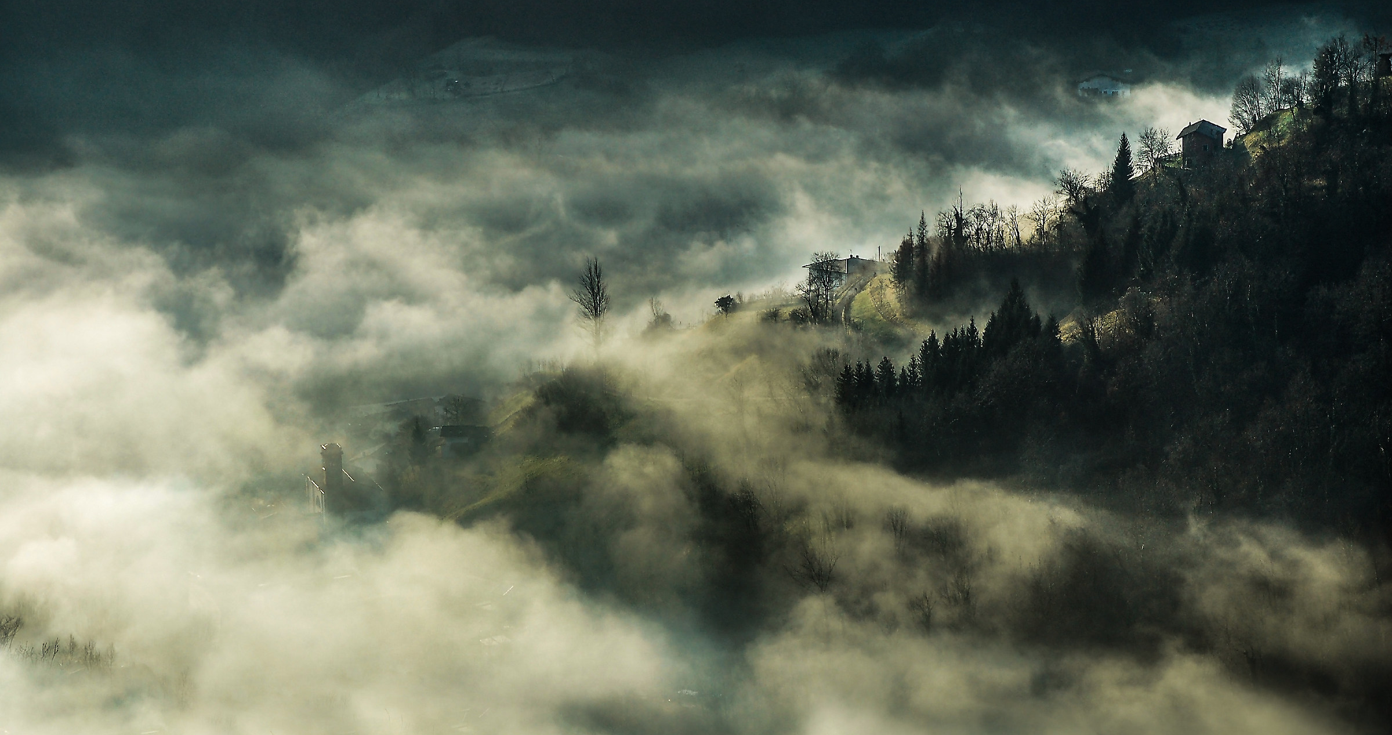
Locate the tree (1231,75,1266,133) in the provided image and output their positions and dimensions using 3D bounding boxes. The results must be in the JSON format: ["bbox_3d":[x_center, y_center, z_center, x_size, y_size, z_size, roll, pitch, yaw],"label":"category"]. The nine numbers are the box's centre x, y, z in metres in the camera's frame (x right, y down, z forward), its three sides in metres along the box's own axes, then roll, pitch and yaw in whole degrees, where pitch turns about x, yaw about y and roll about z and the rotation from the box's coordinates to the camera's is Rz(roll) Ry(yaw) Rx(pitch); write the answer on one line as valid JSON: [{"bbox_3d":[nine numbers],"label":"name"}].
[{"bbox_3d":[107.650,-51.440,791.050,6.860,11.370,6.860,2,12,8],"label":"tree"}]

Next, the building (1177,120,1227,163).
[{"bbox_3d":[107.340,-47.490,860.030,8.800,8.000,10.300,4,14,15],"label":"building"}]

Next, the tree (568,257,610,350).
[{"bbox_3d":[-23.020,-13.830,889.590,9.200,21.000,9.000,0,13,0],"label":"tree"}]

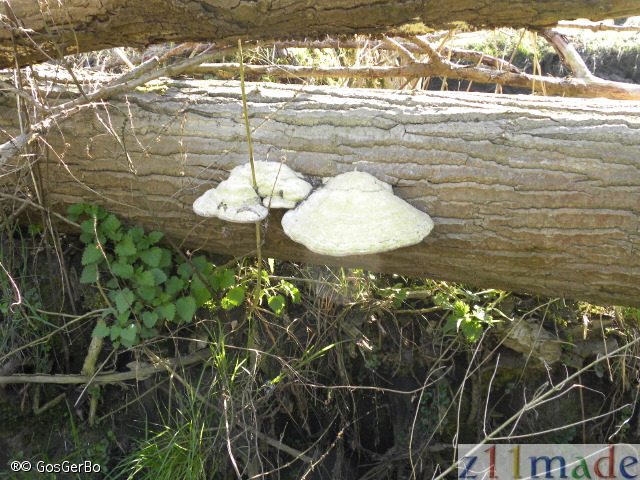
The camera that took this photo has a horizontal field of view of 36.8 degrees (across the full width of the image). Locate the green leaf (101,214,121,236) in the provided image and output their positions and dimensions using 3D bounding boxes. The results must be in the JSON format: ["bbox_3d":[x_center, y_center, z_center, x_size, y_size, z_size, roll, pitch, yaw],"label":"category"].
[{"bbox_3d":[-0.458,-0.032,2.100,0.044,0.014,0.051,0,60,0],"label":"green leaf"}]

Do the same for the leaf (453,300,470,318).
[{"bbox_3d":[0.342,0.167,2.300,0.036,0.045,0.020,-14,-19,-5],"label":"leaf"}]

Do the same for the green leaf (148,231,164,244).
[{"bbox_3d":[-0.402,-0.004,2.360,0.039,0.037,0.016,0,-20,0],"label":"green leaf"}]

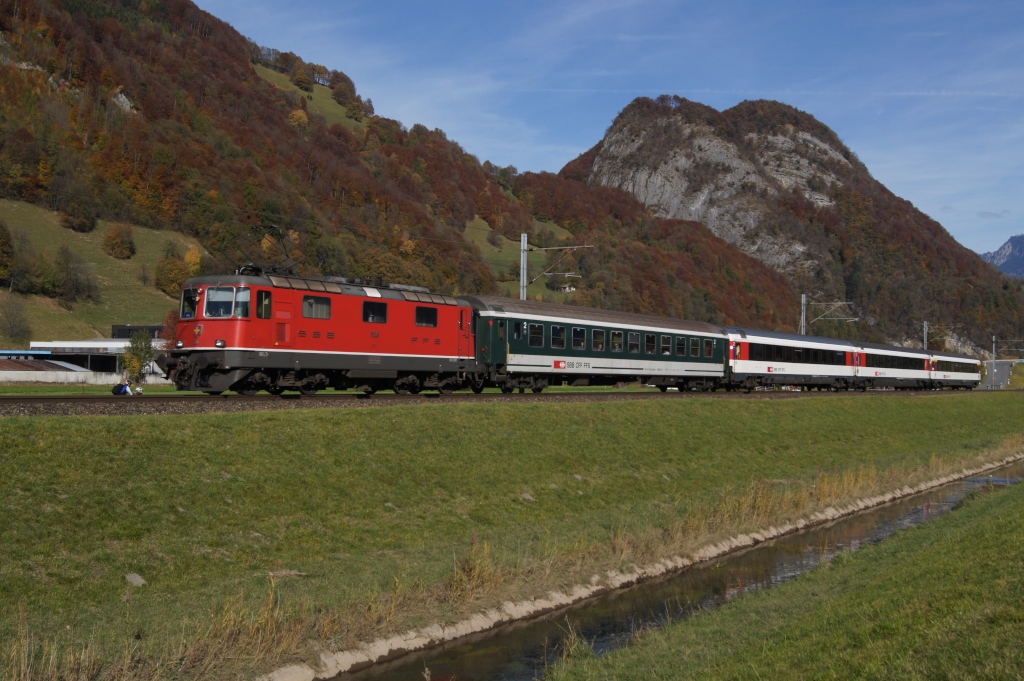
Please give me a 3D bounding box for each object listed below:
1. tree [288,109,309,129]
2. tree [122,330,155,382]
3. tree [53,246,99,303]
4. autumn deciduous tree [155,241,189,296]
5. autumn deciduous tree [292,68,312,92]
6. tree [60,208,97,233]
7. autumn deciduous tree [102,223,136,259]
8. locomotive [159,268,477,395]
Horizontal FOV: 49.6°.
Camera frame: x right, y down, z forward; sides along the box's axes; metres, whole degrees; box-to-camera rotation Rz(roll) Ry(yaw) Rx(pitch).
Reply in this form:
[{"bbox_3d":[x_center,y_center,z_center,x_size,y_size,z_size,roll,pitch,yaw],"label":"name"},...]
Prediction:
[{"bbox_3d":[-132.908,-137.888,690.000,12.450,13.073,12.450,0,-2,0],"label":"tree"},{"bbox_3d":[-53.916,2.382,160.000,4.619,7.651,4.619,0,-2,0],"label":"tree"},{"bbox_3d":[-102.391,-15.482,260.000,10.790,13.136,10.790,0,-2,0],"label":"tree"},{"bbox_3d":[-87.295,-18.256,285.000,9.257,14.913,9.257,0,-2,0],"label":"autumn deciduous tree"},{"bbox_3d":[-145.539,-180.621,770.000,13.894,16.673,13.894,0,-2,0],"label":"autumn deciduous tree"},{"bbox_3d":[-134.931,-37.662,345.000,11.205,8.093,11.205,0,-2,0],"label":"tree"},{"bbox_3d":[-113.317,-28.870,320.000,9.816,10.393,9.816,0,-2,0],"label":"autumn deciduous tree"},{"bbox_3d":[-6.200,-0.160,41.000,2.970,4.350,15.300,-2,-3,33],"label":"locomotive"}]

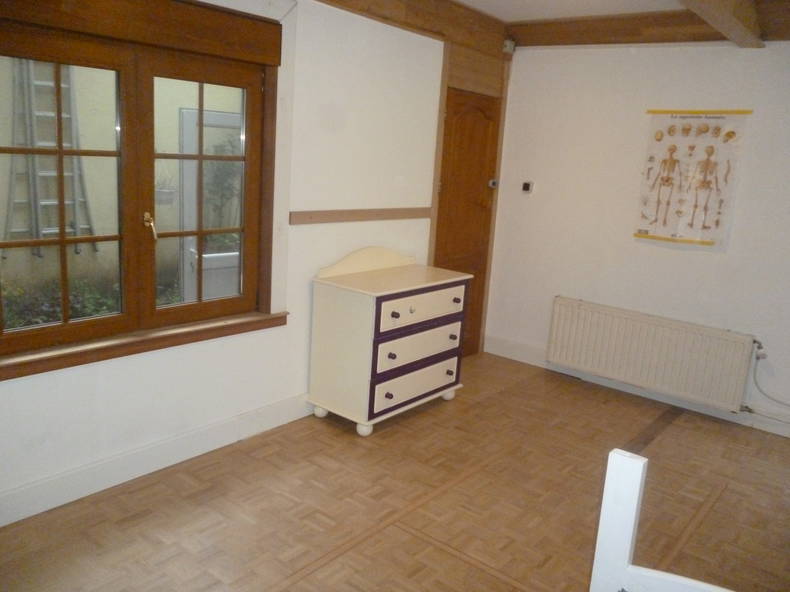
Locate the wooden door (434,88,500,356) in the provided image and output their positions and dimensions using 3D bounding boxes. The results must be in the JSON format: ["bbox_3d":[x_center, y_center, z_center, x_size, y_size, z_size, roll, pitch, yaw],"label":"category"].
[{"bbox_3d":[0.507,-0.473,4.826,0.040,2.040,0.731,13,16,38],"label":"wooden door"}]

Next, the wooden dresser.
[{"bbox_3d":[-0.004,0.222,3.956,0.479,1.000,0.980,13,16,38],"label":"wooden dresser"}]

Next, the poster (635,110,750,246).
[{"bbox_3d":[1.915,-0.764,4.187,0.639,0.860,0.015,13,16,38],"label":"poster"}]

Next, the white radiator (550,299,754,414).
[{"bbox_3d":[1.726,0.369,4.466,1.348,0.504,0.085,13,16,38],"label":"white radiator"}]

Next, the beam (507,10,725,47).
[{"bbox_3d":[1.452,-1.810,4.361,1.539,0.171,0.080,13,16,38],"label":"beam"}]

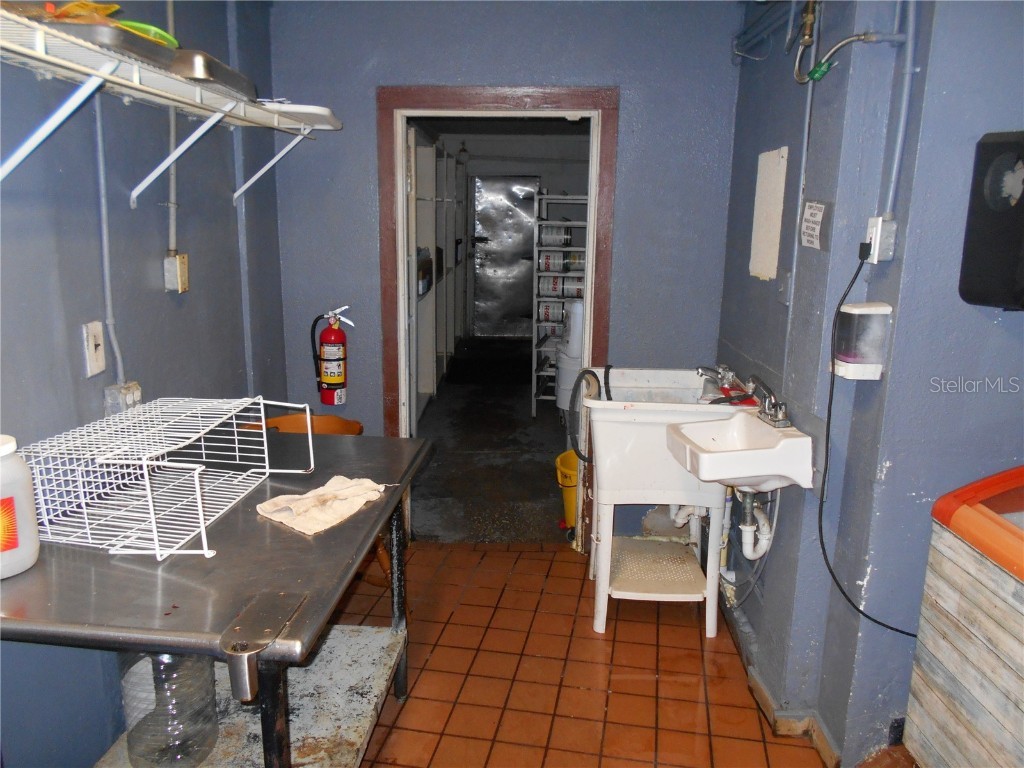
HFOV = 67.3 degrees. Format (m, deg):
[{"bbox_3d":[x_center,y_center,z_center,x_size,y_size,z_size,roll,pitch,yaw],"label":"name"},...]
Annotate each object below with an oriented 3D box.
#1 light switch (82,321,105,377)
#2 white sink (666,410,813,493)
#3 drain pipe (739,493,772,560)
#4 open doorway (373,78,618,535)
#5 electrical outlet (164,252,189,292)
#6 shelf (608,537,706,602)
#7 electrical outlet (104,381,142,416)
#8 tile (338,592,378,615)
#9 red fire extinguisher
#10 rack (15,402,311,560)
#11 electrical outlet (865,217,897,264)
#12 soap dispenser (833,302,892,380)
[{"bbox_3d":[-1.026,-0.087,1.887,0.011,0.124,0.075,1,12,1],"label":"light switch"},{"bbox_3d":[0.655,0.201,2.274,0.313,0.198,0.409,0,11,-2],"label":"white sink"},{"bbox_3d":[0.735,0.437,2.311,0.085,0.178,0.085,1,11,3],"label":"drain pipe"},{"bbox_3d":[-0.072,-0.244,3.538,1.035,2.103,0.150,1,11,3],"label":"open doorway"},{"bbox_3d":[-1.029,-0.337,2.355,0.045,0.112,0.068,1,12,1],"label":"electrical outlet"},{"bbox_3d":[0.570,0.759,3.161,0.385,0.050,0.506,1,11,3],"label":"shelf"},{"bbox_3d":[-1.026,0.056,2.033,0.047,0.106,0.107,1,12,1],"label":"electrical outlet"},{"bbox_3d":[-0.622,0.882,3.071,0.150,0.012,0.150,3,12,10],"label":"tile"},{"bbox_3d":[-0.806,-0.122,3.465,0.201,0.457,0.140,1,11,3],"label":"red fire extinguisher"},{"bbox_3d":[-0.743,0.186,1.760,0.375,0.215,0.542,2,12,5],"label":"rack"},{"bbox_3d":[0.898,-0.346,1.863,0.042,0.111,0.072,1,12,1],"label":"electrical outlet"},{"bbox_3d":[0.872,-0.105,1.911,0.091,0.179,0.107,1,12,1],"label":"soap dispenser"}]

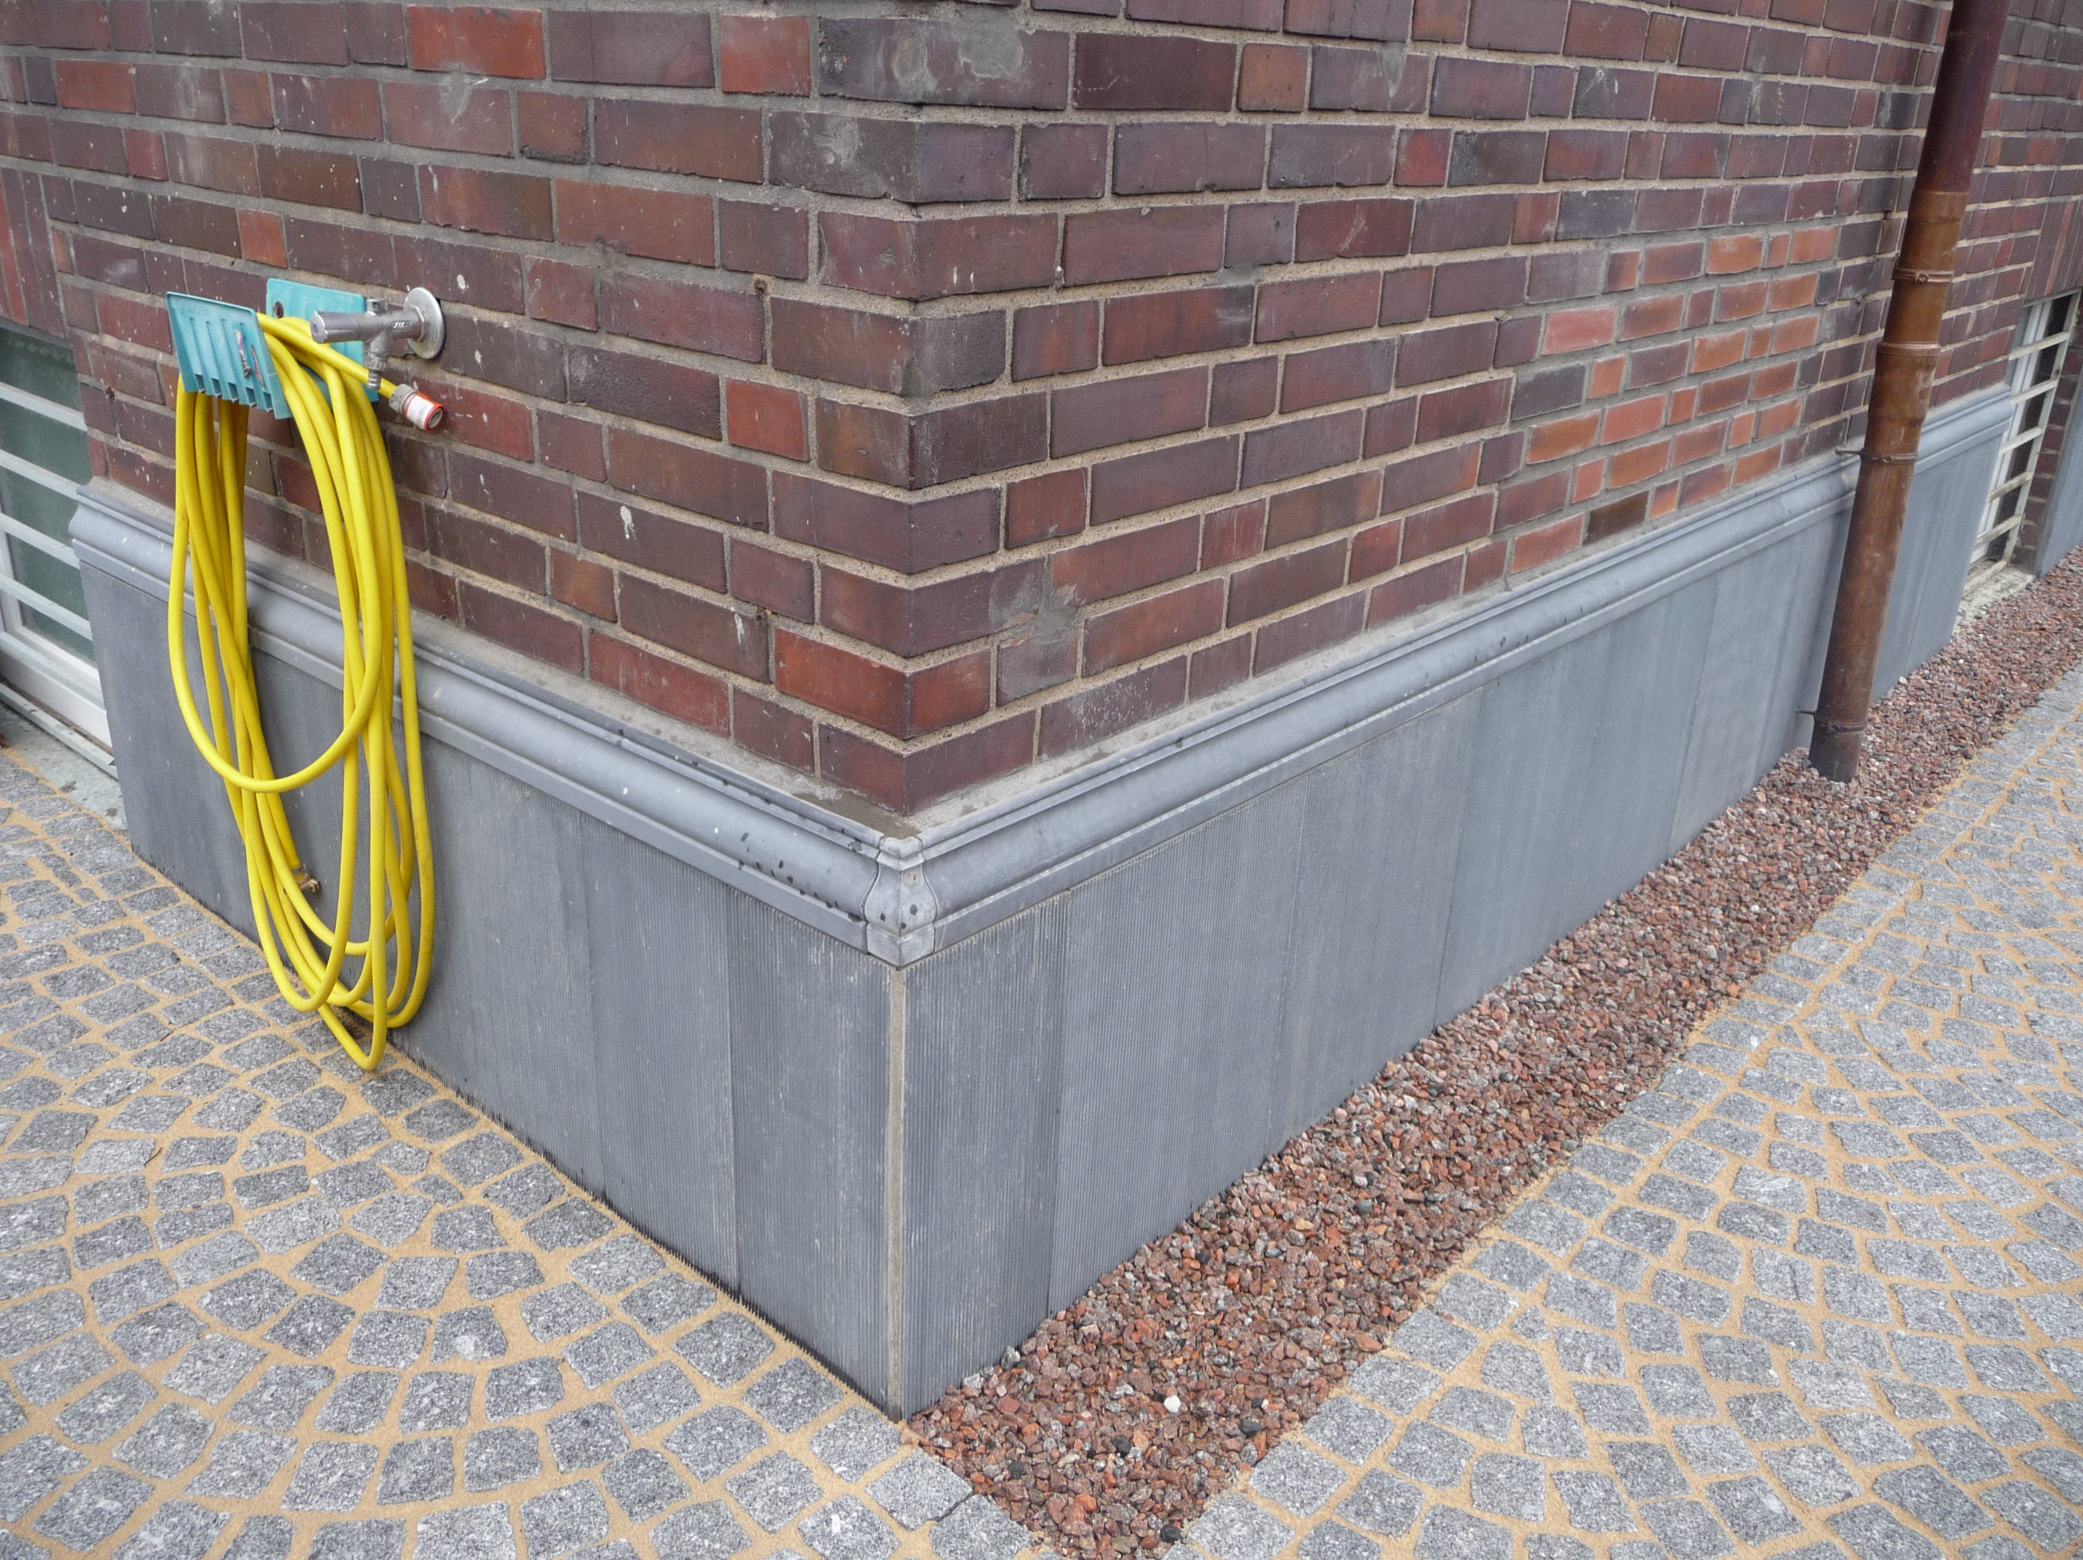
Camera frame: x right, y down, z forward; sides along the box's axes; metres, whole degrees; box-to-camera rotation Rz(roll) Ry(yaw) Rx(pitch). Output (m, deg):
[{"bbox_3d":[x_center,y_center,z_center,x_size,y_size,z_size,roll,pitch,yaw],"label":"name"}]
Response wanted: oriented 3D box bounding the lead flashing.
[{"bbox_3d":[0.522,-0.692,3.596,1.892,0.122,4.152,21,29,36],"label":"lead flashing"}]

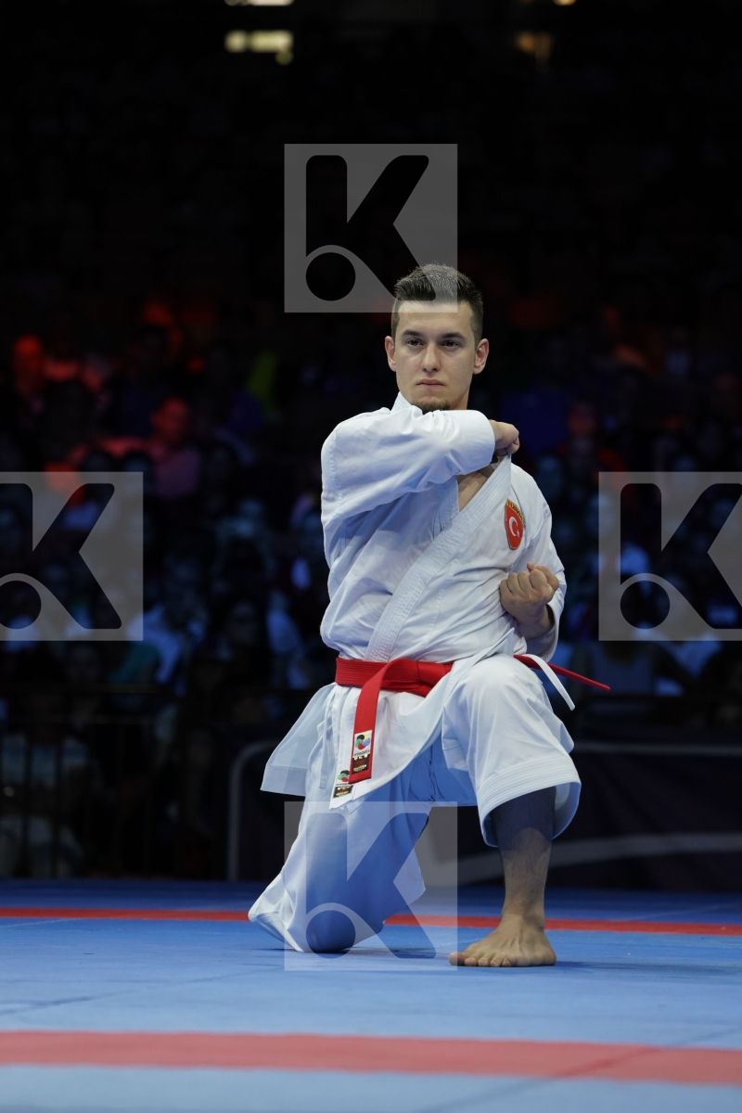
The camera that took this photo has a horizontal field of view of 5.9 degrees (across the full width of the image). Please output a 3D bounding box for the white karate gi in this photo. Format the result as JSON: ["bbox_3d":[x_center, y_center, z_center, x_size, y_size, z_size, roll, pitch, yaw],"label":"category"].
[{"bbox_3d":[0.081,0.217,13.150,0.600,1.030,0.780,1,-1,-2],"label":"white karate gi"}]

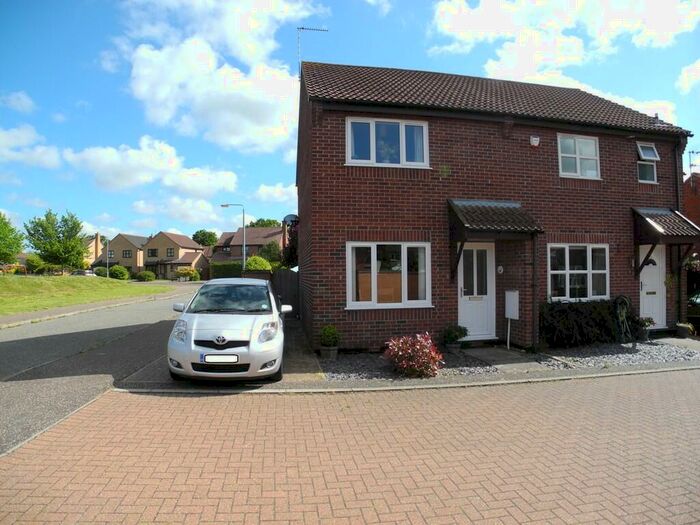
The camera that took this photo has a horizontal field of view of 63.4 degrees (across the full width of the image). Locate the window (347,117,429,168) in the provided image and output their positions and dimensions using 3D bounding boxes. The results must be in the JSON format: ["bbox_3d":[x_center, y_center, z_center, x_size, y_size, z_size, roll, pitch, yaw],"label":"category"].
[{"bbox_3d":[0.788,-2.395,11.445,1.790,1.050,0.100,0,-2,-14],"label":"window"}]

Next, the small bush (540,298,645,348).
[{"bbox_3d":[5.140,1.309,12.050,2.000,1.030,0.750,0,-2,-14],"label":"small bush"}]

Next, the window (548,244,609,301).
[{"bbox_3d":[5.113,0.219,12.654,1.700,1.320,0.110,0,-1,-14],"label":"window"}]

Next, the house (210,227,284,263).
[{"bbox_3d":[-13.151,-1.031,73.000,9.800,7.100,8.000,0,-1,2],"label":"house"}]

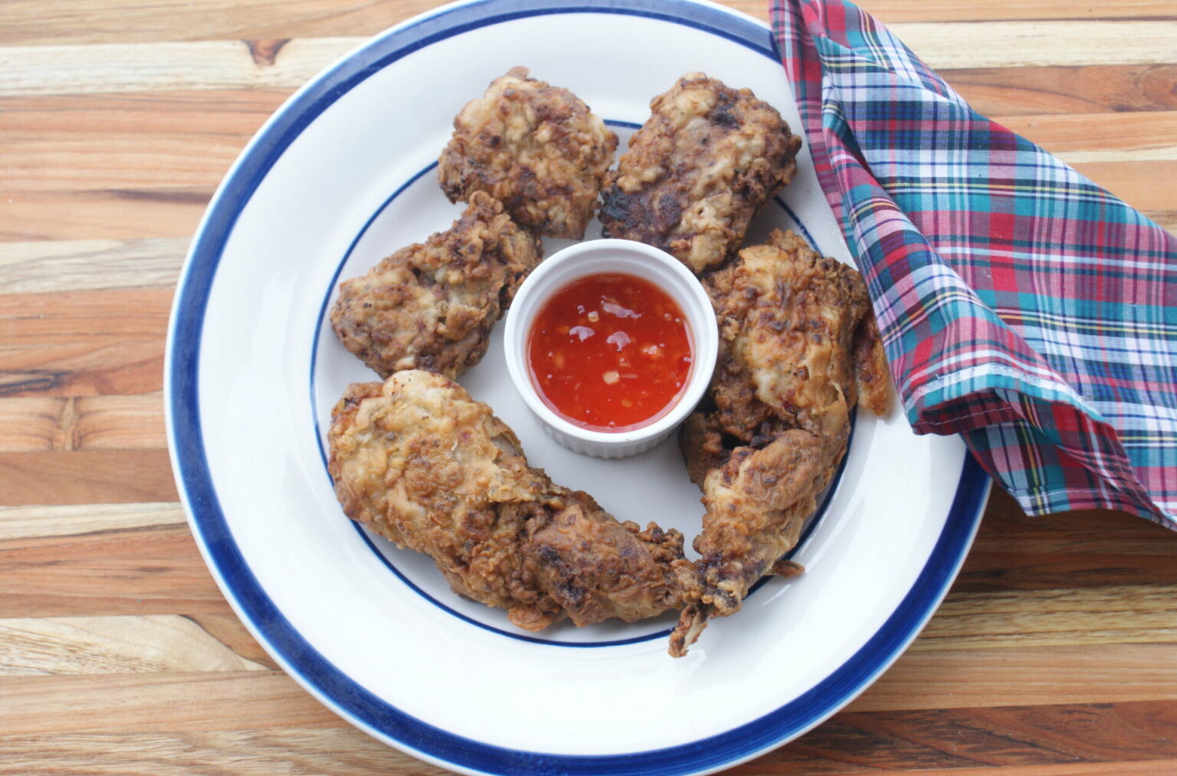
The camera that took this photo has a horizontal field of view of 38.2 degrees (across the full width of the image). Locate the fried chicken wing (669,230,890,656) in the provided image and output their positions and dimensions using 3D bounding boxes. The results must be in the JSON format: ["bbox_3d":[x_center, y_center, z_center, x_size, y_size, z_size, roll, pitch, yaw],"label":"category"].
[{"bbox_3d":[0.063,0.018,0.552,0.066,0.048,0.147,12,74,2],"label":"fried chicken wing"}]

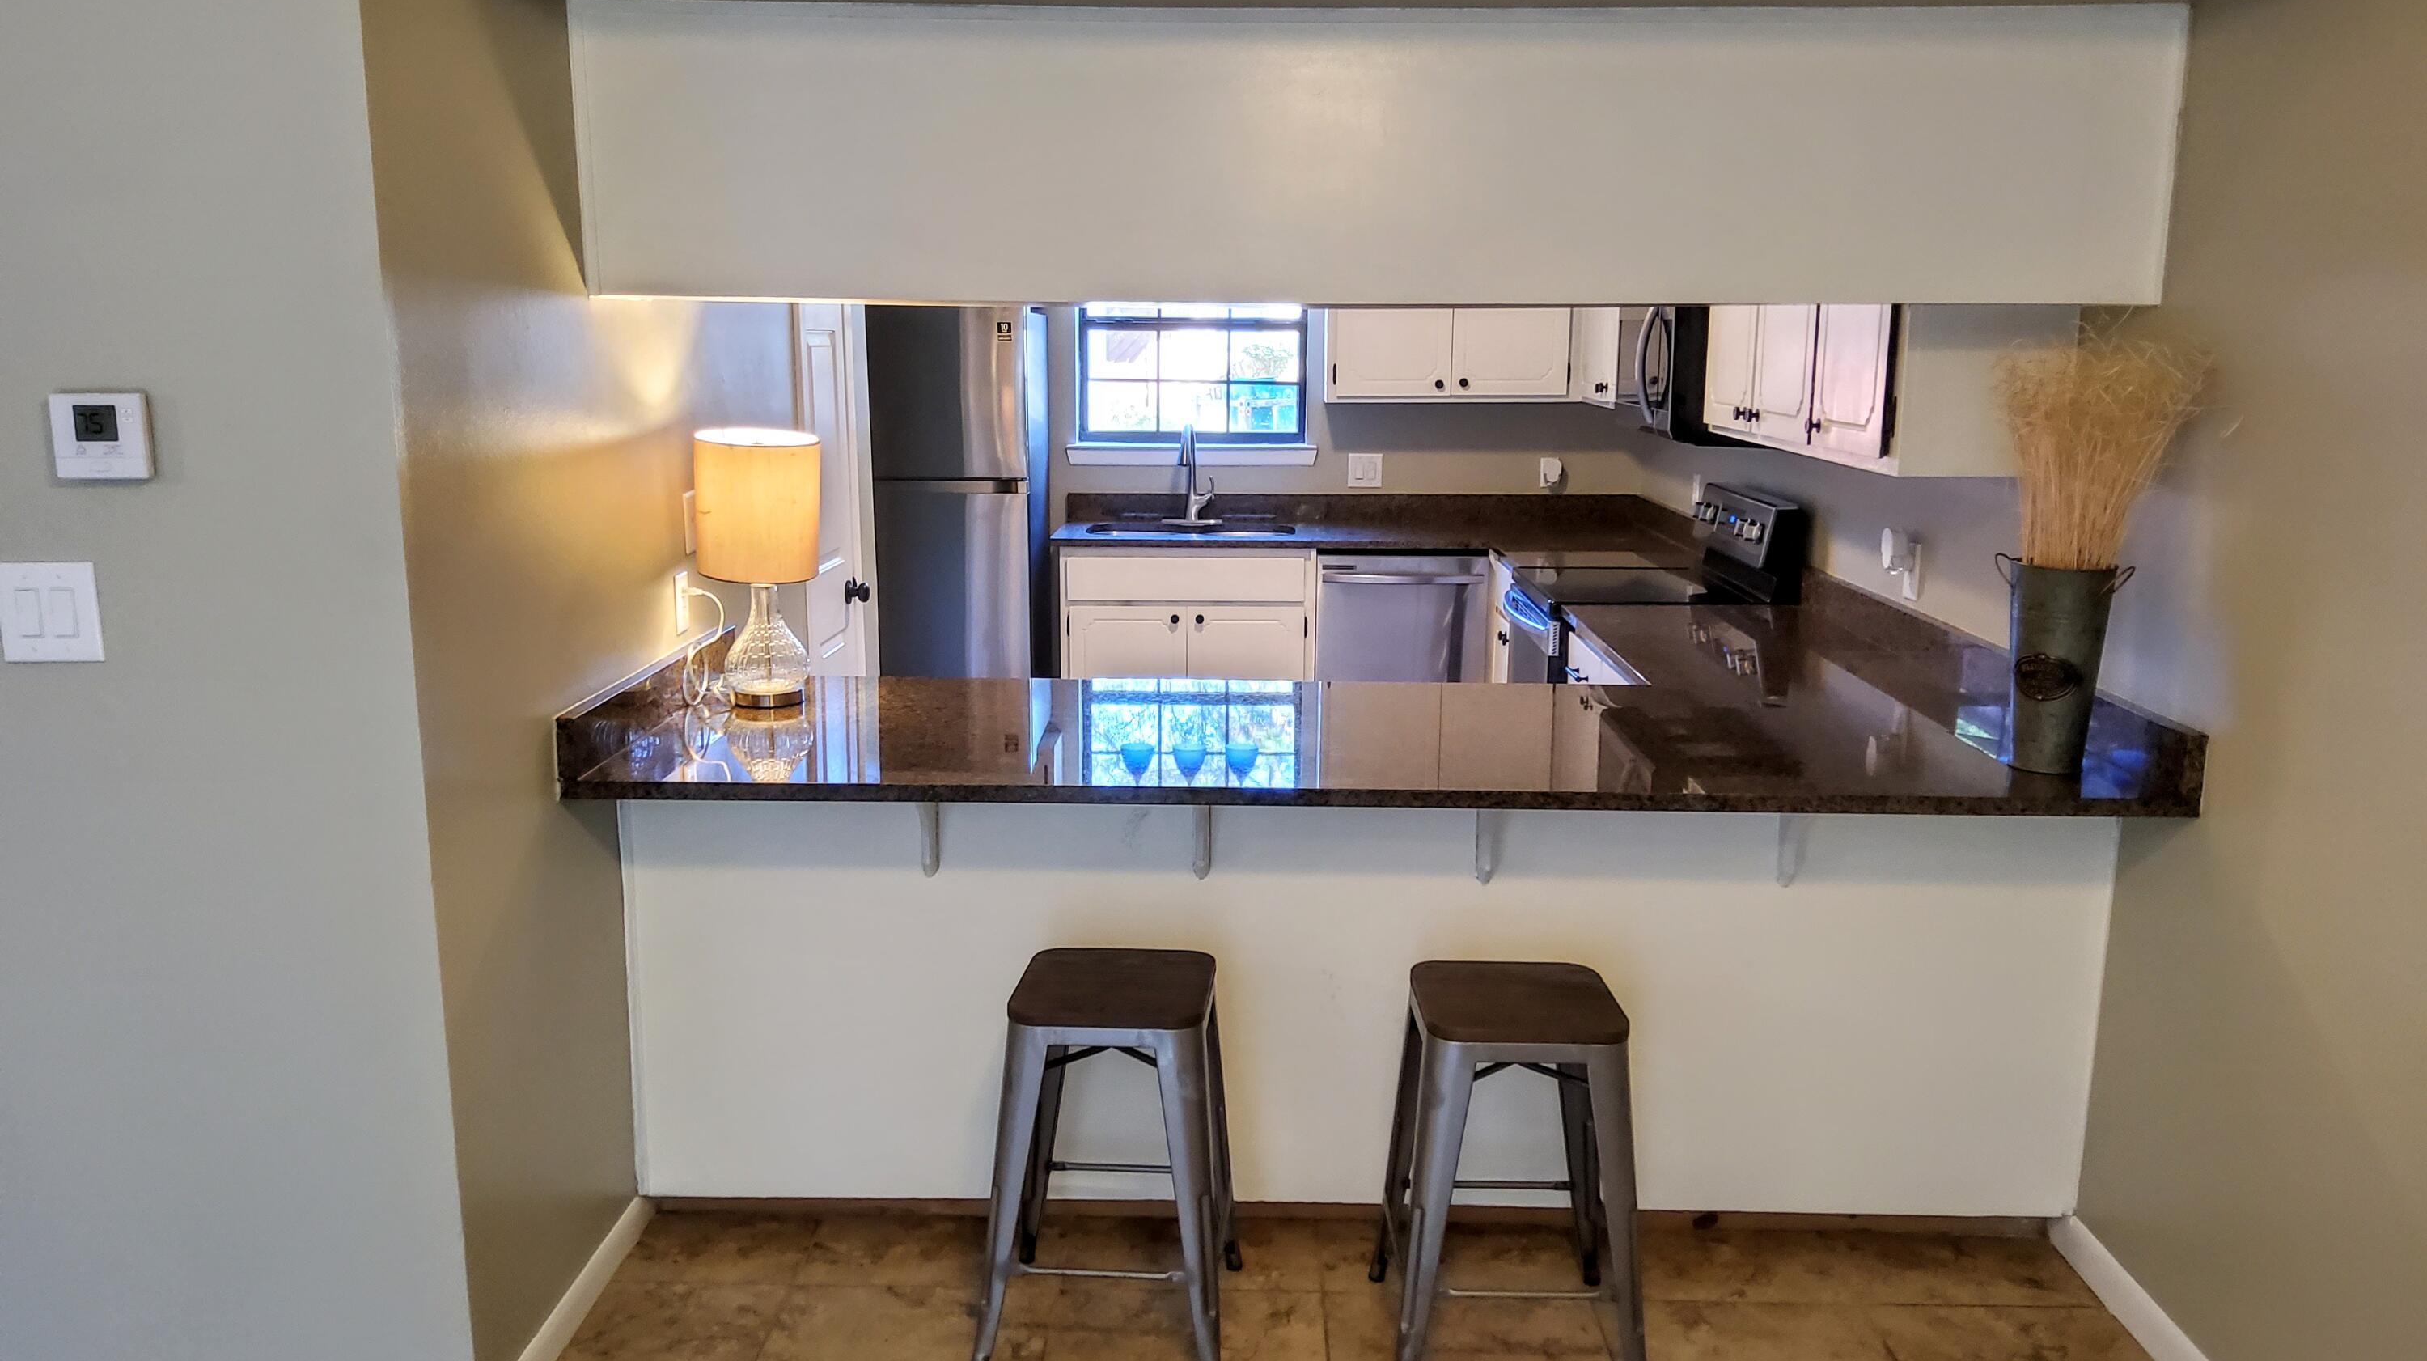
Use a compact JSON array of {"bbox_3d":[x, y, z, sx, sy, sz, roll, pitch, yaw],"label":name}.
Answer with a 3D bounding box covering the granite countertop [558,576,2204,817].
[{"bbox_3d":[0.291,-0.054,3.979,2.710,0.135,1.980,1,12,1],"label":"granite countertop"}]

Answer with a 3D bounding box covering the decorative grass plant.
[{"bbox_3d":[1.401,-0.370,2.931,0.310,0.390,0.270,1,11,1],"label":"decorative grass plant"}]

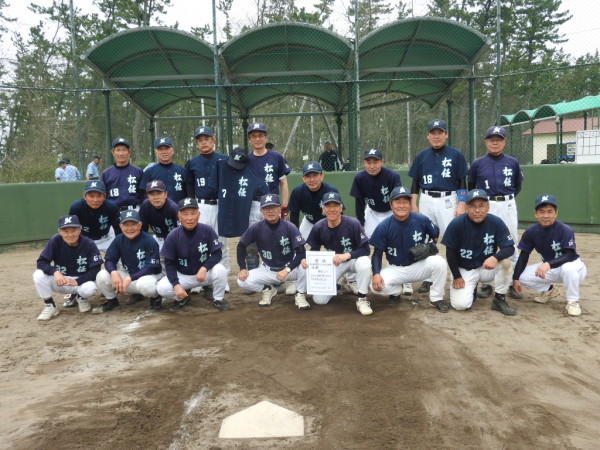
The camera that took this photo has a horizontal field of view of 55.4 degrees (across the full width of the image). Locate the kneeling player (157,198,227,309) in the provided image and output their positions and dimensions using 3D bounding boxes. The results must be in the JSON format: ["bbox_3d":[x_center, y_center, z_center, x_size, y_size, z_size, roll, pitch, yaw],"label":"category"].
[{"bbox_3d":[-1.017,0.261,5.524,0.660,1.042,0.680,-2,7,-6],"label":"kneeling player"}]

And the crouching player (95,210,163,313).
[{"bbox_3d":[-1.629,0.321,5.539,0.640,0.953,0.660,-3,7,-10],"label":"crouching player"}]

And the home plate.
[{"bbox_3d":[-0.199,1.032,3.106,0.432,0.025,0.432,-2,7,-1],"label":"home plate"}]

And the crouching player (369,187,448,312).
[{"bbox_3d":[0.974,0.198,5.282,0.720,1.109,0.700,-1,7,3],"label":"crouching player"}]

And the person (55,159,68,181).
[{"bbox_3d":[-6.766,-1.043,16.217,0.374,1.596,0.492,3,7,33],"label":"person"}]

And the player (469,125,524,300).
[{"bbox_3d":[1.928,-0.138,5.598,0.561,1.665,0.374,0,6,12],"label":"player"}]

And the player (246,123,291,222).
[{"bbox_3d":[-0.407,-0.181,6.062,0.591,1.763,0.374,-1,6,-1],"label":"player"}]

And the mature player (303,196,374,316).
[{"bbox_3d":[0.343,0.220,5.394,0.650,1.074,0.847,-1,6,0],"label":"mature player"}]

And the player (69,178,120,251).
[{"bbox_3d":[-2.031,0.160,5.739,0.571,1.231,0.690,-2,6,-8],"label":"player"}]

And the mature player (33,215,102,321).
[{"bbox_3d":[-2.172,0.351,5.382,0.630,0.936,0.690,-3,6,-14],"label":"mature player"}]

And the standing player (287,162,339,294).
[{"bbox_3d":[0.148,0.042,5.845,0.600,1.336,0.700,-2,7,1],"label":"standing player"}]

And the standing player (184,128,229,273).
[{"bbox_3d":[-0.962,-0.175,6.082,0.571,1.773,0.374,-2,6,-5],"label":"standing player"}]

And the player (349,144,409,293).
[{"bbox_3d":[0.804,-0.030,5.788,0.600,1.454,0.580,-1,7,5],"label":"player"}]

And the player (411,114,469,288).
[{"bbox_3d":[1.414,-0.196,5.841,0.630,1.736,0.360,-1,7,8],"label":"player"}]

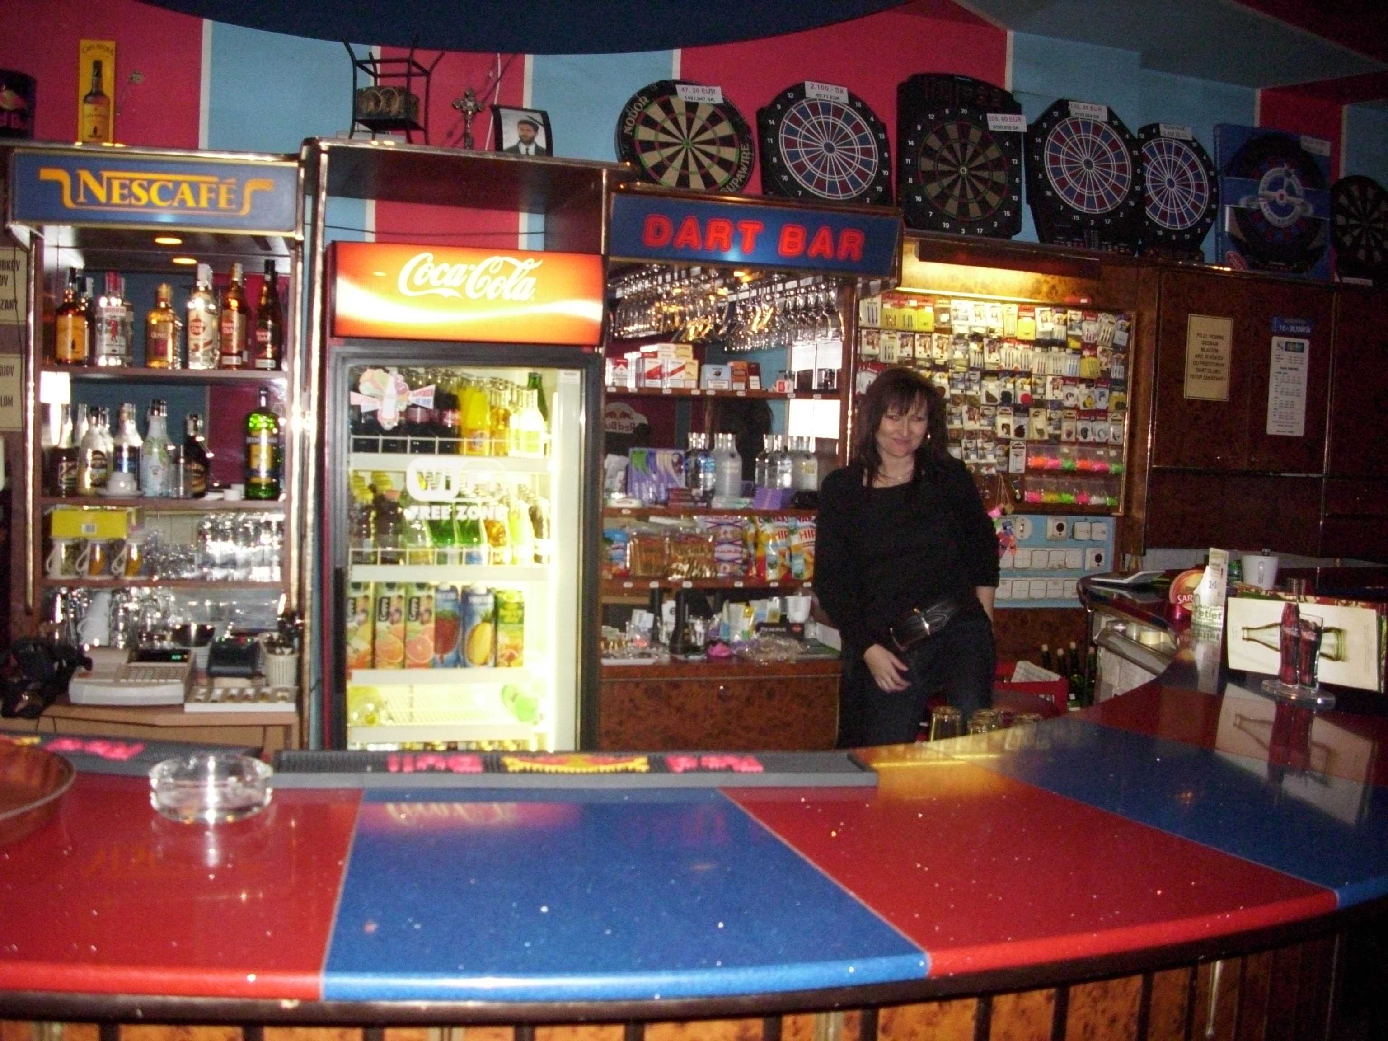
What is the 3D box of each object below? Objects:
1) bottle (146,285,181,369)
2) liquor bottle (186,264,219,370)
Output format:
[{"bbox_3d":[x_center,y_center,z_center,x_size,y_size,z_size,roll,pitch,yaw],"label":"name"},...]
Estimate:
[{"bbox_3d":[-1.524,-0.556,3.557,0.085,0.242,0.070,1,4,-15],"label":"bottle"},{"bbox_3d":[-1.417,-0.587,3.582,0.078,0.300,0.078,1,4,-15],"label":"liquor bottle"}]

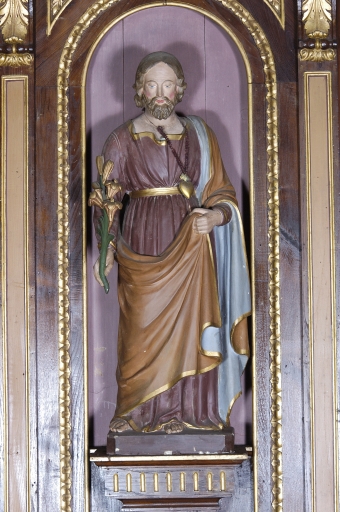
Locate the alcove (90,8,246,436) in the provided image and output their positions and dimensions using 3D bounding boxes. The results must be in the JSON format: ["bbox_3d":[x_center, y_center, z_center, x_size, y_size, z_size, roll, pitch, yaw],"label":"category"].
[{"bbox_3d":[-0.005,-0.100,4.900,0.545,1.450,0.240,-1,-2,0],"label":"alcove"}]

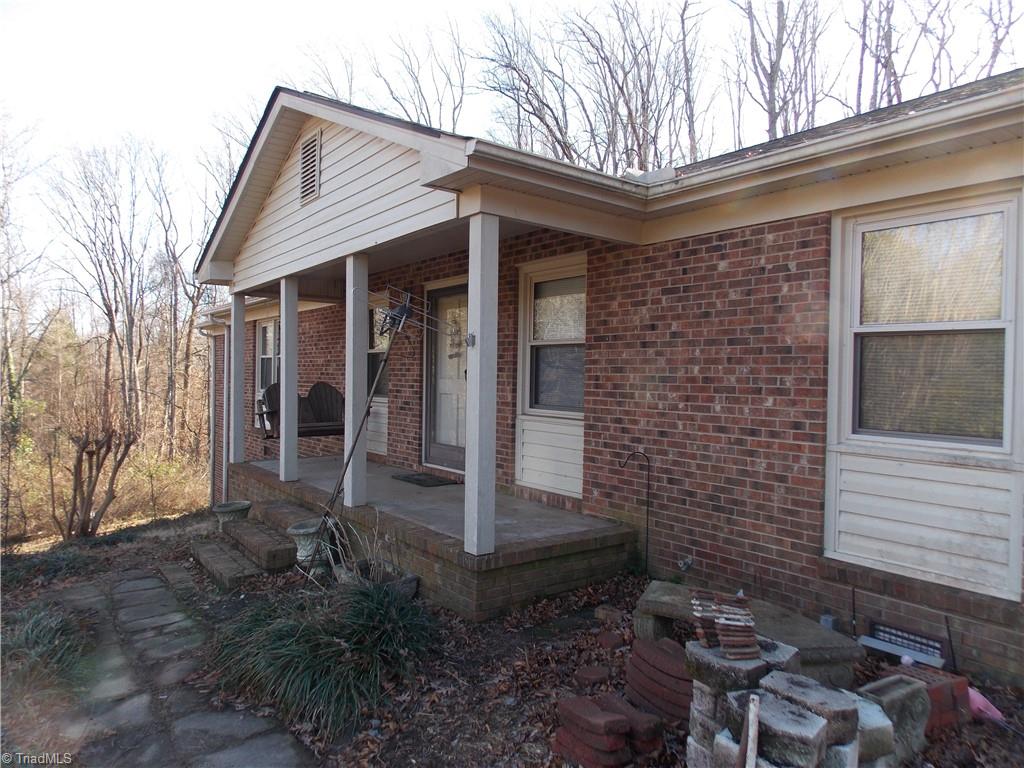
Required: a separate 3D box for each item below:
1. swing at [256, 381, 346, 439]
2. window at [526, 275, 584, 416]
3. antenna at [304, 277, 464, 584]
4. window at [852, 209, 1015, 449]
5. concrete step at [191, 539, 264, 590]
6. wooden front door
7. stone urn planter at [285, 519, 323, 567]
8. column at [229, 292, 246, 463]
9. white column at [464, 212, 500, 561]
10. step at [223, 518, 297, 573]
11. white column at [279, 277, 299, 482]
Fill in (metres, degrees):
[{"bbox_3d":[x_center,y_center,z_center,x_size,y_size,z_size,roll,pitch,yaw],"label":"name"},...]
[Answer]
[{"bbox_3d":[-2.744,0.331,9.101,1.271,0.705,0.655,0,1,-37],"label":"swing"},{"bbox_3d":[0.389,-0.377,6.388,0.089,1.290,0.804,0,1,-37],"label":"window"},{"bbox_3d":[-1.341,0.445,5.868,1.042,2.601,0.496,20,-7,-23],"label":"antenna"},{"bbox_3d":[2.297,-0.314,3.819,0.089,1.271,0.804,0,1,-37],"label":"window"},{"bbox_3d":[-2.725,1.694,6.468,0.318,0.139,1.439,0,1,-37],"label":"concrete step"},{"bbox_3d":[-0.724,-0.074,7.833,0.079,2.095,0.963,0,1,-37],"label":"wooden front door"},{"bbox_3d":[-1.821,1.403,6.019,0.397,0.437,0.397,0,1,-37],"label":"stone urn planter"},{"bbox_3d":[-3.665,-0.062,9.118,0.142,2.233,0.142,0,1,-37],"label":"column"},{"bbox_3d":[-0.190,0.009,4.555,0.142,2.233,0.142,0,1,-37],"label":"white column"},{"bbox_3d":[-2.462,1.533,6.597,0.328,0.189,1.251,0,1,-37],"label":"step"},{"bbox_3d":[-2.490,-0.037,7.599,0.142,2.233,0.142,0,1,-37],"label":"white column"}]

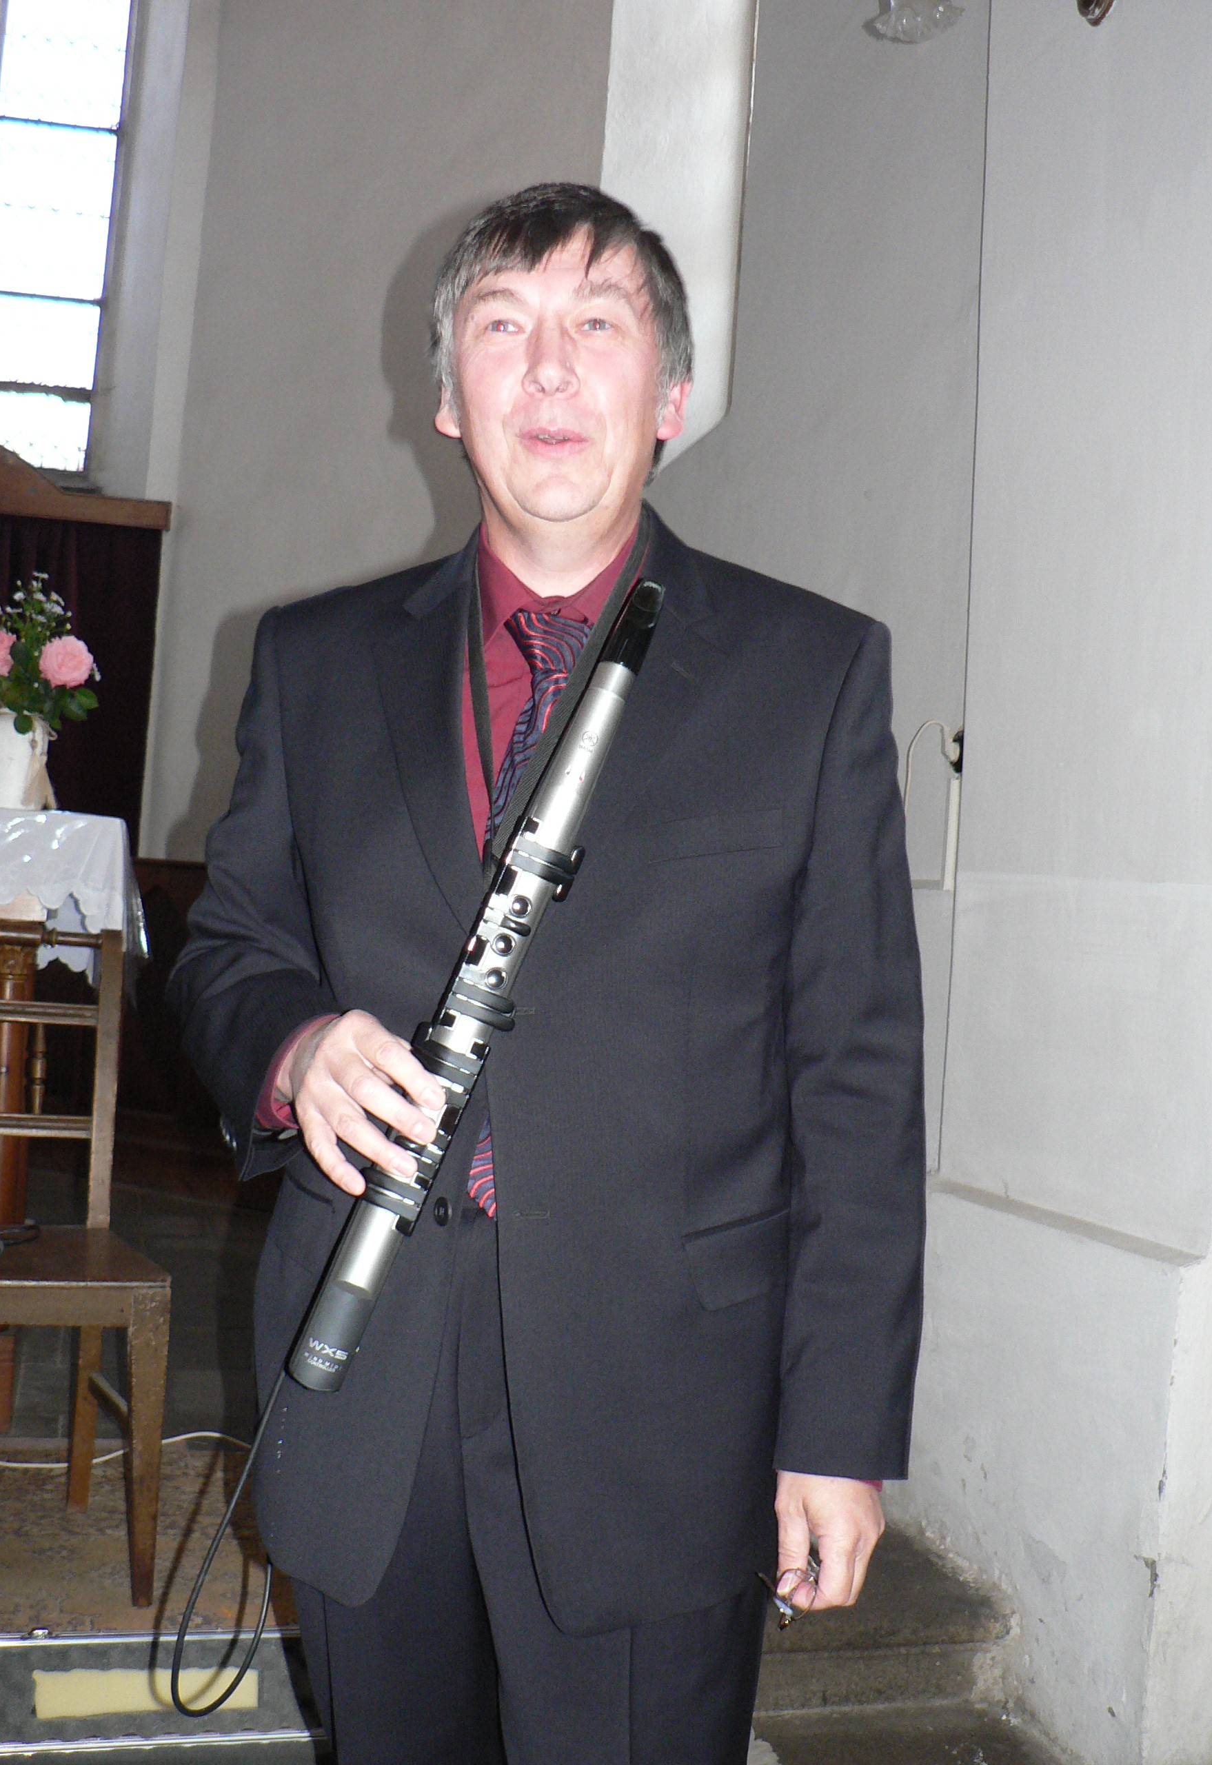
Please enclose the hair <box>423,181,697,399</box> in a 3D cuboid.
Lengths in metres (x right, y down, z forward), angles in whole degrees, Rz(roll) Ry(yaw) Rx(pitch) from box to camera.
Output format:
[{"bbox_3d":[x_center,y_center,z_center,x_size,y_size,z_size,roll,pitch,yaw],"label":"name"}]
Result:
[{"bbox_3d":[-0.035,-0.423,1.370,0.192,0.185,0.210,3,-3,5],"label":"hair"}]

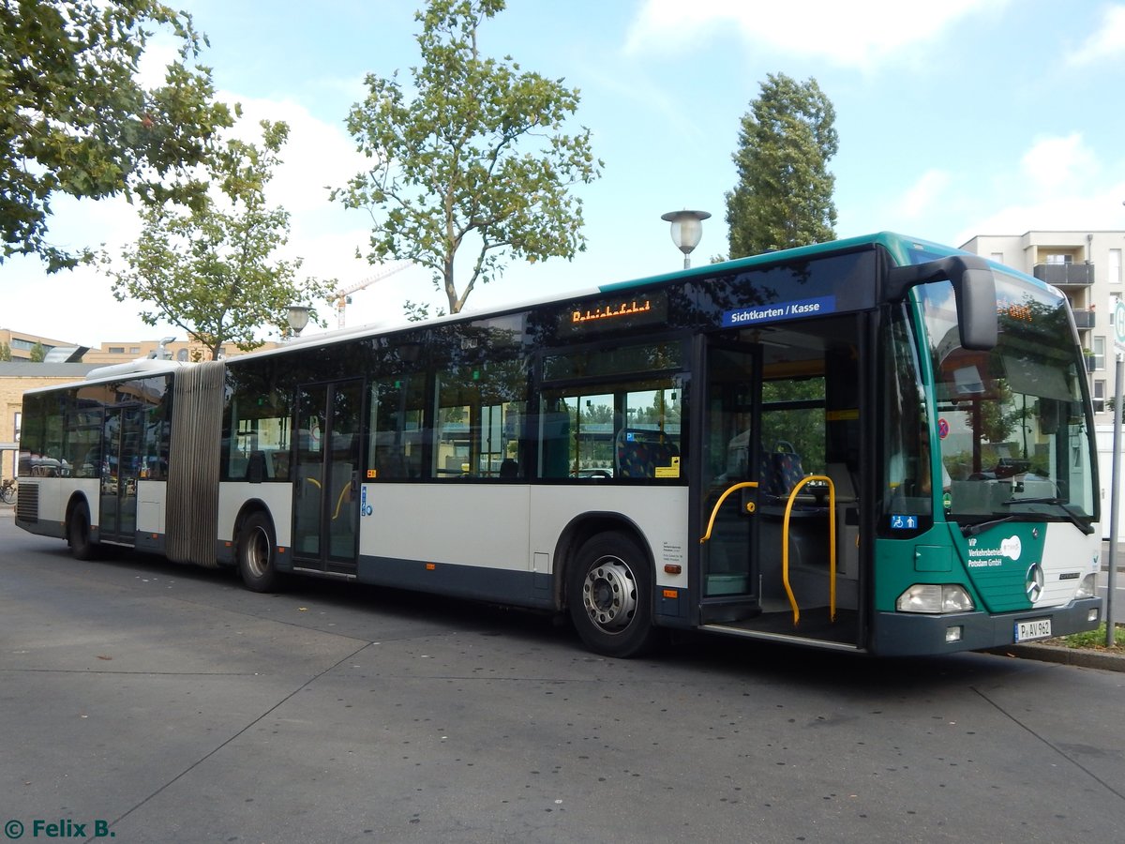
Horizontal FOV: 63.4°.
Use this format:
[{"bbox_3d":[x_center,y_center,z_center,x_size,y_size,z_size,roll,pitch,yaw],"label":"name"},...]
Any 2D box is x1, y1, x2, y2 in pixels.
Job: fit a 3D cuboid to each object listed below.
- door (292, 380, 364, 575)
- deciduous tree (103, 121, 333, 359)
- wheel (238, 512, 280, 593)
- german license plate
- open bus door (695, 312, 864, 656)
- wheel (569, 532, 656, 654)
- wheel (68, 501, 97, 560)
[{"bbox_3d":[-2.593,0.611,10.158,1.412,2.139,0.100,-3,-6,44],"label":"door"},{"bbox_3d":[-8.342,-2.208,21.905,5.255,10.101,5.146,3,-5,-21],"label":"deciduous tree"},{"bbox_3d":[-3.624,1.615,11.290,0.971,0.957,0.320,-3,-6,44],"label":"wheel"},{"bbox_3d":[3.284,1.452,6.350,0.520,0.115,0.030,5,-6,-40],"label":"german license plate"},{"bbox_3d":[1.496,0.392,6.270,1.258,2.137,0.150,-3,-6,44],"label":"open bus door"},{"bbox_3d":[0.465,1.377,7.354,0.971,0.957,0.300,-3,-6,44],"label":"wheel"},{"bbox_3d":[-7.811,1.841,15.103,0.971,0.957,0.320,-3,-6,42],"label":"wheel"}]

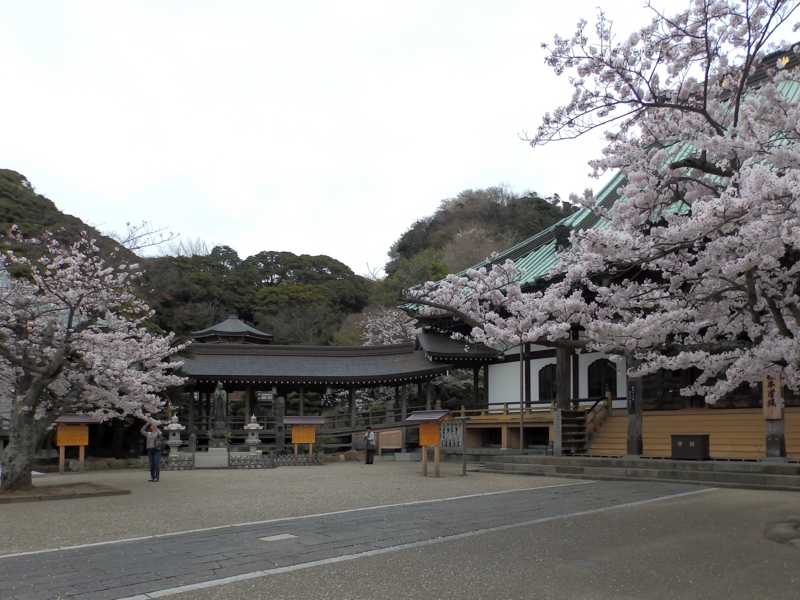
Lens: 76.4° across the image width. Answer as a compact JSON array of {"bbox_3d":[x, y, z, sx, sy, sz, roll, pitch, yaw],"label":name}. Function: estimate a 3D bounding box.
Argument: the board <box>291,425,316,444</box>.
[{"bbox_3d":[-4.045,5.678,21.400,0.990,0.760,0.080,2,-11,-9],"label":"board"}]

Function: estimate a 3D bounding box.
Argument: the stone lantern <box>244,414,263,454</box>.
[{"bbox_3d":[-5.981,5.613,20.800,0.820,1.860,0.820,2,-11,-9],"label":"stone lantern"}]

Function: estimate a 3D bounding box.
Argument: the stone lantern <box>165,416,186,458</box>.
[{"bbox_3d":[-8.736,5.375,19.800,0.820,1.840,0.820,2,-11,-9],"label":"stone lantern"}]

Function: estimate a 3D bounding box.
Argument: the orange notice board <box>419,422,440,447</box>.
[{"bbox_3d":[0.952,4.352,16.400,0.970,0.740,0.080,-11,-15,44],"label":"orange notice board"}]

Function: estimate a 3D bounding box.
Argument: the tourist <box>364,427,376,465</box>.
[{"bbox_3d":[-1.285,6.305,22.000,0.400,1.600,0.480,10,-15,-42],"label":"tourist"}]

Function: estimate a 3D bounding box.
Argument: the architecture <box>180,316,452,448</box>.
[{"bbox_3d":[-4.188,4.439,25.500,13.000,6.200,5.500,1,-11,-7],"label":"architecture"}]

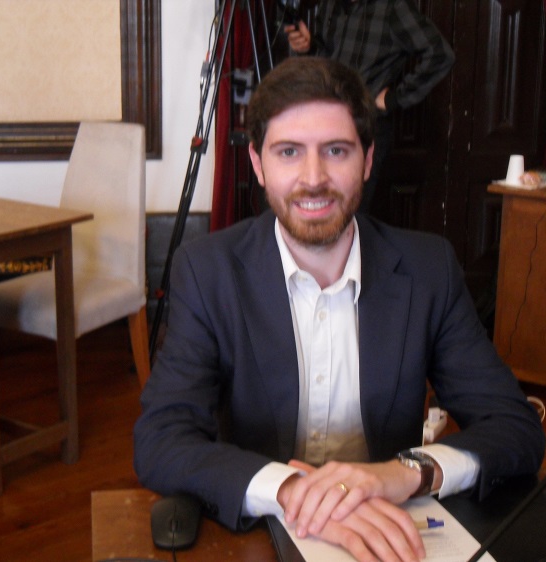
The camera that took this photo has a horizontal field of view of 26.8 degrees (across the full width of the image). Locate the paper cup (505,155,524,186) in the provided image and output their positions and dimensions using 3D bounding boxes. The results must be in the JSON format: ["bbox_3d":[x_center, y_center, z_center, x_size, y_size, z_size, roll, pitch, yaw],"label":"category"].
[{"bbox_3d":[0.842,-0.384,3.981,0.070,0.100,0.070,1,14,0],"label":"paper cup"}]

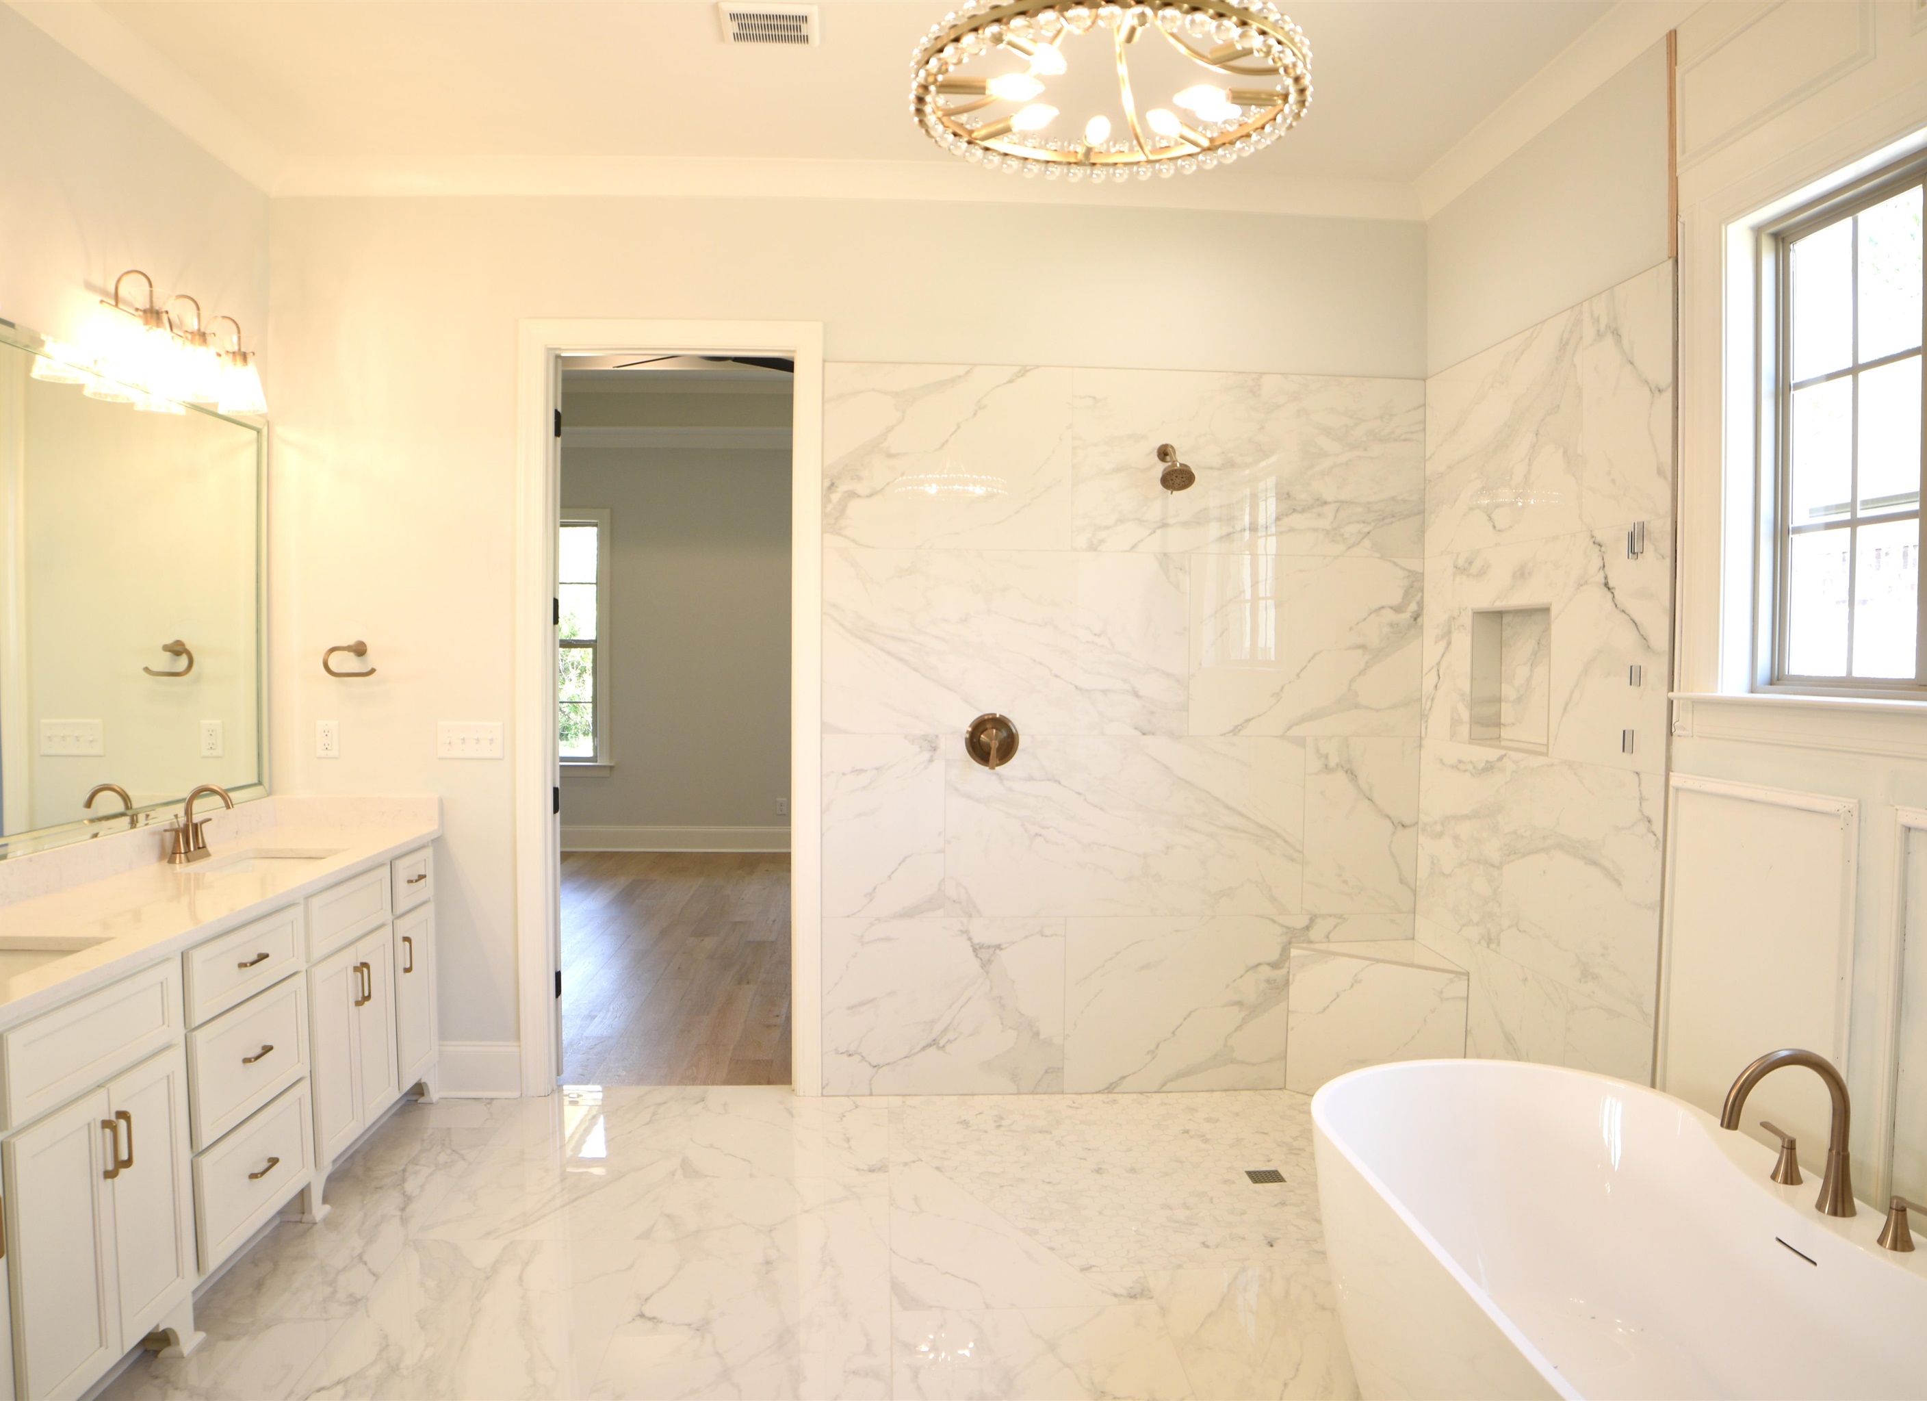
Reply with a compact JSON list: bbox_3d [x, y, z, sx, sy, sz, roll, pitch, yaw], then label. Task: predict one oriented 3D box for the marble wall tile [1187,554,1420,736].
[{"bbox_3d":[1.157,-0.182,4.141,0.795,0.610,0.012,0,2,-3],"label":"marble wall tile"}]

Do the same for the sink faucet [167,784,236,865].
[{"bbox_3d":[-2.021,0.325,3.276,0.160,0.198,0.210,0,2,-4],"label":"sink faucet"}]

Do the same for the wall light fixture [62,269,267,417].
[{"bbox_3d":[-2.022,-0.924,3.180,0.195,0.265,0.540,0,2,-4],"label":"wall light fixture"}]

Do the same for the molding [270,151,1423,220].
[{"bbox_3d":[-0.325,-1.669,3.971,3.783,0.100,0.080,0,2,-3],"label":"molding"}]

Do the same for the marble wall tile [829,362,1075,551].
[{"bbox_3d":[-0.047,-0.787,3.984,0.811,0.597,0.010,0,2,-4],"label":"marble wall tile"}]

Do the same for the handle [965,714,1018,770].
[{"bbox_3d":[0.099,0.137,4.054,0.178,0.184,0.075,0,2,-3],"label":"handle"}]

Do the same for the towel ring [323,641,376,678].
[{"bbox_3d":[-1.968,-0.131,3.946,0.165,0.119,0.070,0,2,-3],"label":"towel ring"}]

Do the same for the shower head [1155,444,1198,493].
[{"bbox_3d":[0.675,-0.747,3.927,0.114,0.176,0.200,0,2,-4],"label":"shower head"}]

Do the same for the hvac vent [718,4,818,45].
[{"bbox_3d":[-0.484,-1.685,3.073,0.243,0.014,0.194,0,2,-3],"label":"hvac vent"}]

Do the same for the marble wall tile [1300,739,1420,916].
[{"bbox_3d":[1.353,0.428,4.171,0.394,0.609,0.012,0,2,-3],"label":"marble wall tile"}]

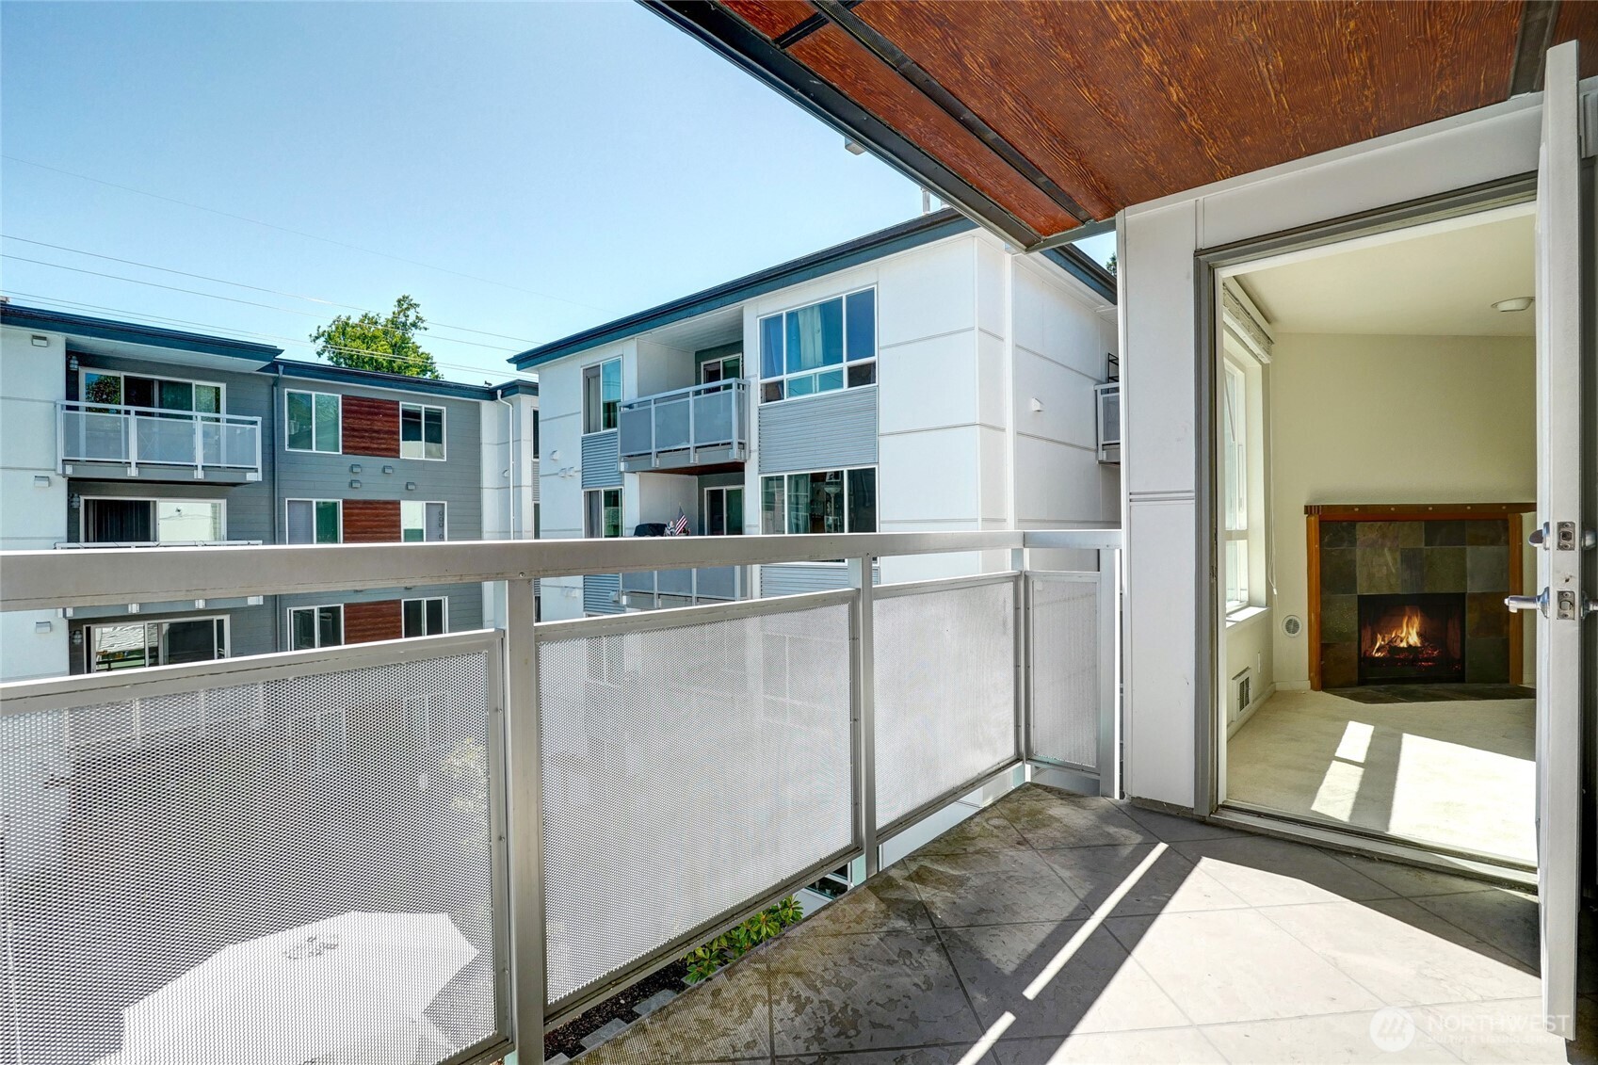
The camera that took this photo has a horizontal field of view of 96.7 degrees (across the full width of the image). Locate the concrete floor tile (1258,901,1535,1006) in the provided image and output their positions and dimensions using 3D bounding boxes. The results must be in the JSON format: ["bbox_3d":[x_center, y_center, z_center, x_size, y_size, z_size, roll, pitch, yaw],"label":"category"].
[{"bbox_3d":[1.565,1.092,1.847,0.455,0.030,0.455,-2,-1,-3],"label":"concrete floor tile"}]

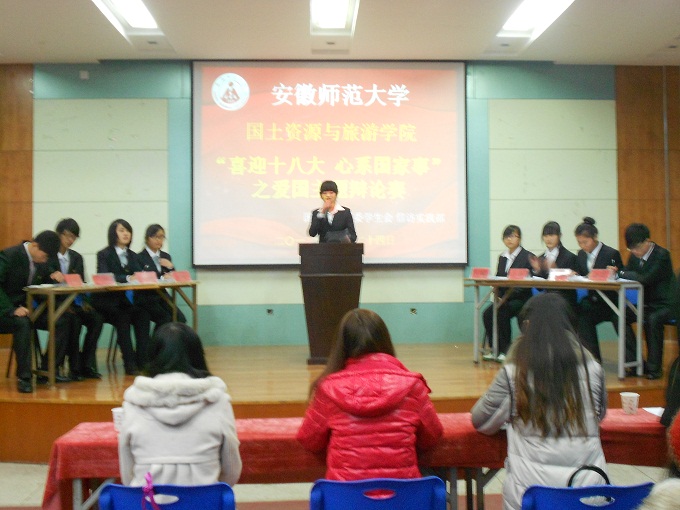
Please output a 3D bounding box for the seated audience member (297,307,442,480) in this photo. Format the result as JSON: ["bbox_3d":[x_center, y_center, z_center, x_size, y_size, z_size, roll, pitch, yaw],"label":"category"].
[{"bbox_3d":[0.093,0.801,3.000,0.510,1.260,0.720,-1,0,-3],"label":"seated audience member"}]

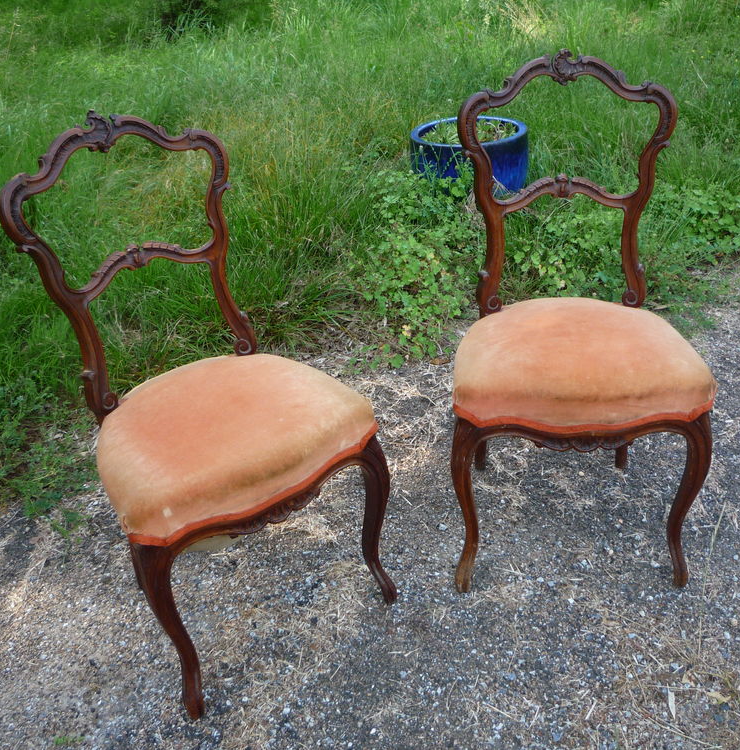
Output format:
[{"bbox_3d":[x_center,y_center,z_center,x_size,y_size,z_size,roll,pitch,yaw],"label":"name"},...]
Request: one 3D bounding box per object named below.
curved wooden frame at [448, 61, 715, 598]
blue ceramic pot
[{"bbox_3d":[0.374,-0.087,1.627,0.464,0.910,0.480,-2,33,4],"label":"curved wooden frame"},{"bbox_3d":[0.393,-0.849,3.422,0.447,0.239,0.447,-3,33,2],"label":"blue ceramic pot"}]

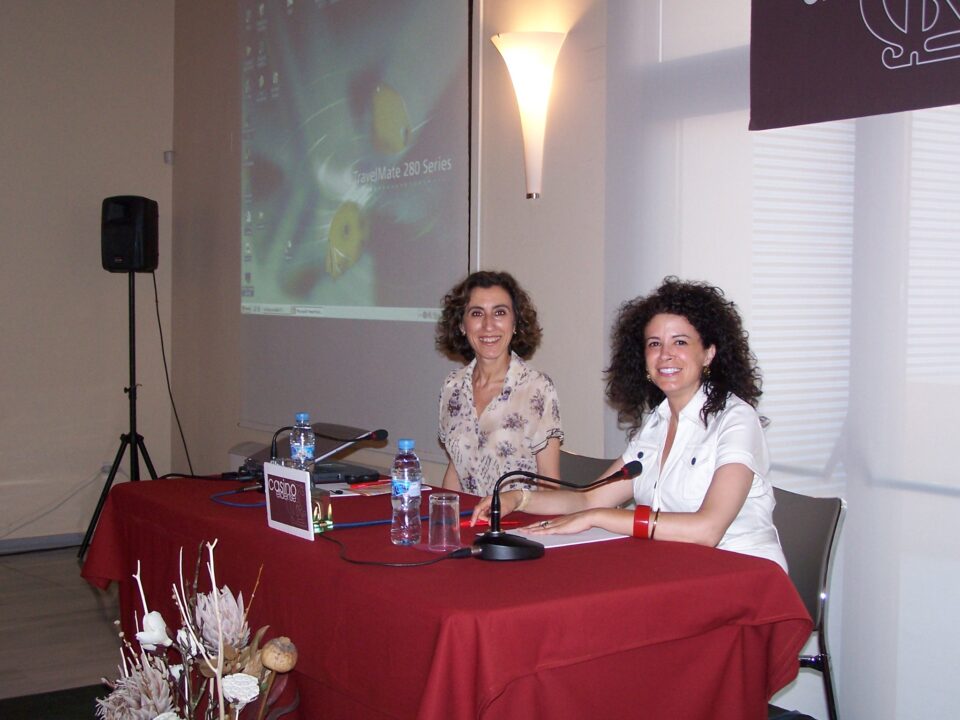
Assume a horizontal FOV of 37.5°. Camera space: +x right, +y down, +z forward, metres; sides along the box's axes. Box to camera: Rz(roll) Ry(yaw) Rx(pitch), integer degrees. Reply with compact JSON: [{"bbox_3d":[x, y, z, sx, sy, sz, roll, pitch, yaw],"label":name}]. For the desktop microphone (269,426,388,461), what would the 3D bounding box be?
[{"bbox_3d":[-0.382,0.244,3.493,0.395,0.138,0.120,-2,4,-34],"label":"desktop microphone"}]

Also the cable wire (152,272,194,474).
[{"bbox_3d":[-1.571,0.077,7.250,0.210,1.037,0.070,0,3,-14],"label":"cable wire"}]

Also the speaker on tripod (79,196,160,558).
[{"bbox_3d":[-1.779,0.093,7.199,0.520,1.854,0.520,2,4,27],"label":"speaker on tripod"}]

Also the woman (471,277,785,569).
[{"bbox_3d":[0.335,0.454,3.027,0.630,1.258,0.530,-2,4,-42],"label":"woman"}]

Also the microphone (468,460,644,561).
[{"bbox_3d":[0.152,0.288,2.754,0.405,0.145,0.125,-2,4,-34],"label":"microphone"}]

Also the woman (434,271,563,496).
[{"bbox_3d":[-0.020,0.422,3.624,0.460,1.262,0.600,3,4,35],"label":"woman"}]

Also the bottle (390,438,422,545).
[{"bbox_3d":[-0.144,0.254,2.769,0.058,0.203,0.058,0,3,0],"label":"bottle"}]

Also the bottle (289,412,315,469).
[{"bbox_3d":[-0.412,0.224,3.268,0.058,0.203,0.058,0,3,0],"label":"bottle"}]

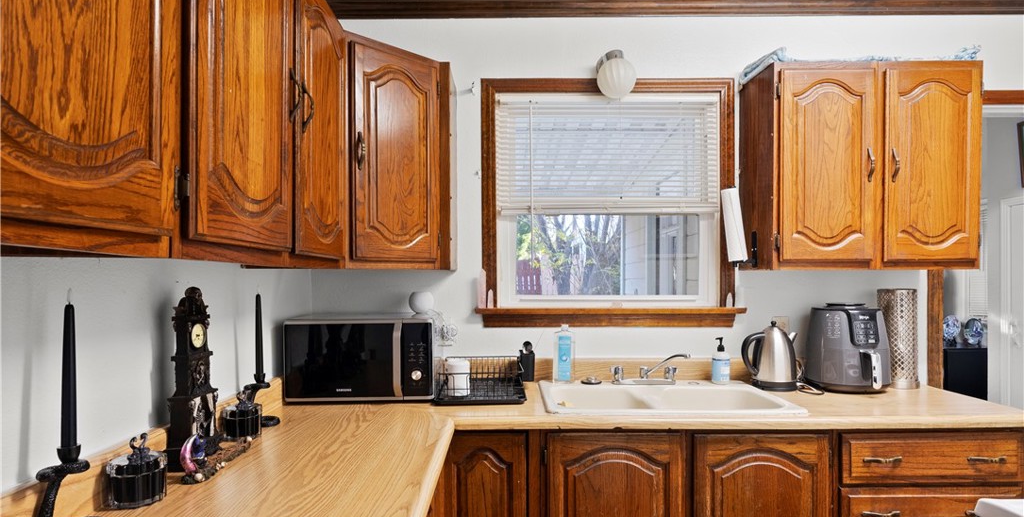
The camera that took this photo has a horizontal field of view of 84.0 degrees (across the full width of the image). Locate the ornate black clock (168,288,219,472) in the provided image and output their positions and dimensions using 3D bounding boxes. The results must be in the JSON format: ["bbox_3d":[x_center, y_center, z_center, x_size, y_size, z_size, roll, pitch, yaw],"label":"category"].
[{"bbox_3d":[-0.743,0.274,1.335,0.068,0.413,0.110,0,-1,2],"label":"ornate black clock"}]

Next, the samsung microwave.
[{"bbox_3d":[-0.535,0.362,2.175,0.516,0.297,0.400,0,-1,-3],"label":"samsung microwave"}]

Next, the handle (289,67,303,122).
[{"bbox_3d":[-0.493,-0.372,1.300,0.027,0.123,0.014,0,-1,-1],"label":"handle"}]

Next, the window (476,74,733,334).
[{"bbox_3d":[0.413,-0.237,2.420,1.090,1.060,0.110,0,-1,-1],"label":"window"}]

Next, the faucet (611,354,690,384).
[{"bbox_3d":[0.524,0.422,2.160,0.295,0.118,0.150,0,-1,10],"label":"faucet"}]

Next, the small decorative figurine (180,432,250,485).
[{"bbox_3d":[-0.687,0.436,1.338,0.060,0.094,0.270,0,-1,0],"label":"small decorative figurine"}]

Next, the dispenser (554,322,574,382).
[{"bbox_3d":[0.218,0.392,2.340,0.084,0.240,0.052,0,-1,0],"label":"dispenser"}]

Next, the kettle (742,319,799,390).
[{"bbox_3d":[1.000,0.371,2.210,0.215,0.248,0.165,0,-1,0],"label":"kettle"}]

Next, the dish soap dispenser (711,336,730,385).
[{"bbox_3d":[0.812,0.389,2.210,0.071,0.182,0.064,0,-1,-23],"label":"dish soap dispenser"}]

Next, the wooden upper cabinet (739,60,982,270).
[{"bbox_3d":[1.335,-0.336,2.225,0.755,0.757,0.330,0,-1,0],"label":"wooden upper cabinet"}]

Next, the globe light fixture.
[{"bbox_3d":[0.420,-0.738,2.290,0.154,0.188,0.195,0,-1,0],"label":"globe light fixture"}]

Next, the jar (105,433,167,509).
[{"bbox_3d":[-0.721,0.403,1.105,0.095,0.121,0.110,0,-1,0],"label":"jar"}]

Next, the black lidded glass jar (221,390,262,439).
[{"bbox_3d":[-0.732,0.421,1.552,0.097,0.126,0.097,0,-1,-1],"label":"black lidded glass jar"}]

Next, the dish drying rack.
[{"bbox_3d":[-0.116,0.452,2.150,0.330,0.125,0.330,0,-1,-1],"label":"dish drying rack"}]

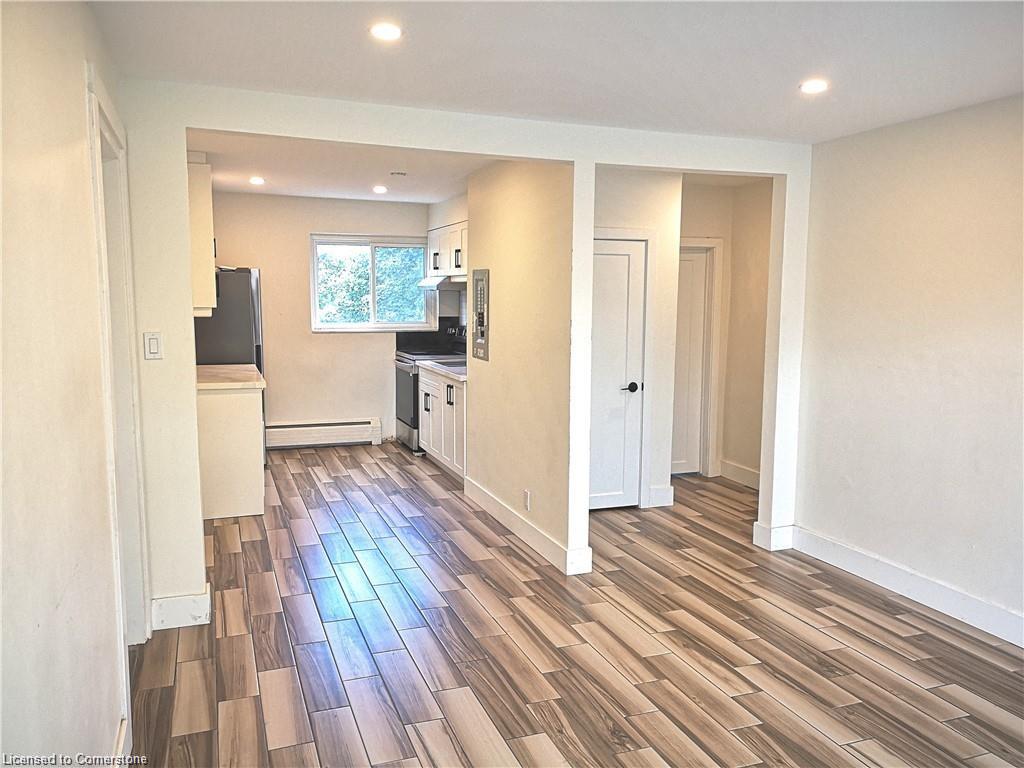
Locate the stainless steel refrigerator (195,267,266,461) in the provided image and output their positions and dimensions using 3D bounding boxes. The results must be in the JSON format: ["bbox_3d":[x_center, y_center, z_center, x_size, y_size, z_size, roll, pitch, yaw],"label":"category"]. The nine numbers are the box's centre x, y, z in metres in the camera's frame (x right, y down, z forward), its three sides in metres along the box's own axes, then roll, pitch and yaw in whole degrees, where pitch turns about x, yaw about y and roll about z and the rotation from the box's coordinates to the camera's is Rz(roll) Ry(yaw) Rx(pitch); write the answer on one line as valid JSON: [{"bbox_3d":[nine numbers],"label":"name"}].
[{"bbox_3d":[-2.567,-0.140,7.015,0.700,1.730,0.770,-2,7,-20],"label":"stainless steel refrigerator"}]

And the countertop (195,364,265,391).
[{"bbox_3d":[-2.226,-0.061,5.989,0.641,0.040,1.421,-2,7,-21],"label":"countertop"}]

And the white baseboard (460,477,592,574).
[{"bbox_3d":[0.040,0.878,5.281,0.144,0.138,1.903,-2,7,-21],"label":"white baseboard"}]

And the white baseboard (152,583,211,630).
[{"bbox_3d":[-1.554,1.043,3.751,0.243,0.141,0.154,-2,7,-21],"label":"white baseboard"}]

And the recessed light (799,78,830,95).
[{"bbox_3d":[1.261,-1.236,3.333,0.120,0.017,0.120,-2,7,-21],"label":"recessed light"}]

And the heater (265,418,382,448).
[{"bbox_3d":[-1.899,0.498,7.916,1.190,0.266,0.077,-2,7,-21],"label":"heater"}]

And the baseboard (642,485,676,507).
[{"bbox_3d":[1.068,0.815,5.782,0.240,0.147,0.020,-2,7,-20],"label":"baseboard"}]

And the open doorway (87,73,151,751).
[{"bbox_3d":[-1.465,0.130,2.882,0.130,2.100,0.980,-2,7,-20],"label":"open doorway"}]

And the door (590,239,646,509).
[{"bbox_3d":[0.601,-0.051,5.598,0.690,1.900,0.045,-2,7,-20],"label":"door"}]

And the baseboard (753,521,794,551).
[{"bbox_3d":[1.607,0.930,4.902,0.171,0.141,0.153,-2,7,-21],"label":"baseboard"}]

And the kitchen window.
[{"bbox_3d":[-1.389,-1.002,8.162,1.290,0.960,0.100,-2,7,-20],"label":"kitchen window"}]

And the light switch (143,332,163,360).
[{"bbox_3d":[-1.554,-0.161,3.459,0.072,0.118,0.010,-2,7,-20],"label":"light switch"}]

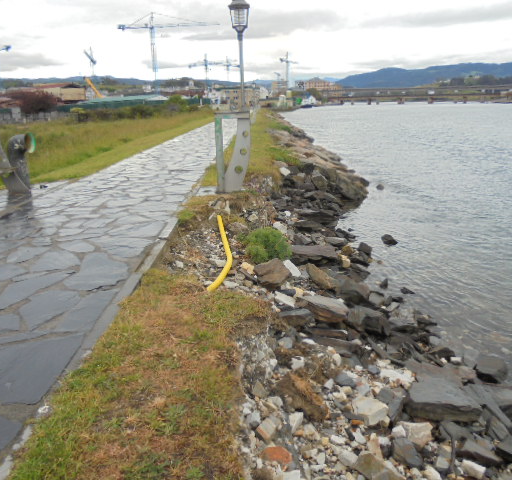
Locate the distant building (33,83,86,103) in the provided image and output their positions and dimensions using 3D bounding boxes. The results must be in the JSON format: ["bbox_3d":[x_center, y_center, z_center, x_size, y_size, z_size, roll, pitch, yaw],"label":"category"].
[{"bbox_3d":[-74.723,-55.234,183.165,22.400,8.100,9.500,14,22,40],"label":"distant building"}]

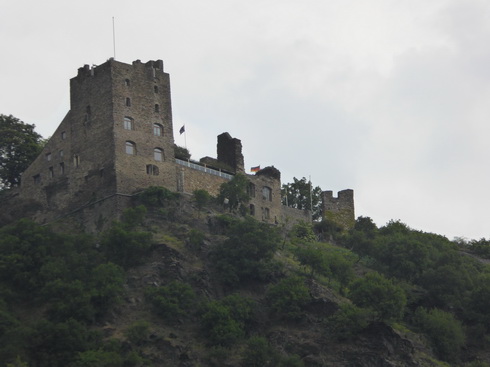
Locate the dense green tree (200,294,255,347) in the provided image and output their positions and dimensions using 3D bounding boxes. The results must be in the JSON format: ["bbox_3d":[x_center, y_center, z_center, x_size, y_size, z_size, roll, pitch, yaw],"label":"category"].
[{"bbox_3d":[-2.271,17.778,459.000,7.007,6.748,6.657,-2,-17,0],"label":"dense green tree"}]

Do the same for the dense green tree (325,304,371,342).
[{"bbox_3d":[13.707,18.454,473.000,6.151,5.082,5.844,-2,-17,0],"label":"dense green tree"}]

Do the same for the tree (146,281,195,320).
[{"bbox_3d":[-9.583,15.050,455.000,6.689,5.146,6.355,-2,-17,0],"label":"tree"}]

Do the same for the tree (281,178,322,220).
[{"bbox_3d":[8.060,2.376,503.927,5.985,6.771,5.685,-2,-17,0],"label":"tree"}]

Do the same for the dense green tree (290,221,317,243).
[{"bbox_3d":[8.104,6.649,490.000,3.602,3.048,3.422,-2,-17,0],"label":"dense green tree"}]

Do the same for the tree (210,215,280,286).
[{"bbox_3d":[0.068,9.209,479.000,9.479,9.479,9.005,-2,-17,0],"label":"tree"}]

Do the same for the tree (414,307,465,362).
[{"bbox_3d":[26.174,20.321,476.000,6.729,7.536,6.392,-2,-17,0],"label":"tree"}]

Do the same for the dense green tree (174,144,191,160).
[{"bbox_3d":[-8.760,-3.942,487.898,2.539,2.870,2.412,-2,-17,0],"label":"dense green tree"}]

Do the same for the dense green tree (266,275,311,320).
[{"bbox_3d":[5.805,15.213,472.000,5.872,6.138,5.578,-2,-17,0],"label":"dense green tree"}]

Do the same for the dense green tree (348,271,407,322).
[{"bbox_3d":[18.056,15.535,482.000,7.904,6.814,7.508,-2,-17,0],"label":"dense green tree"}]

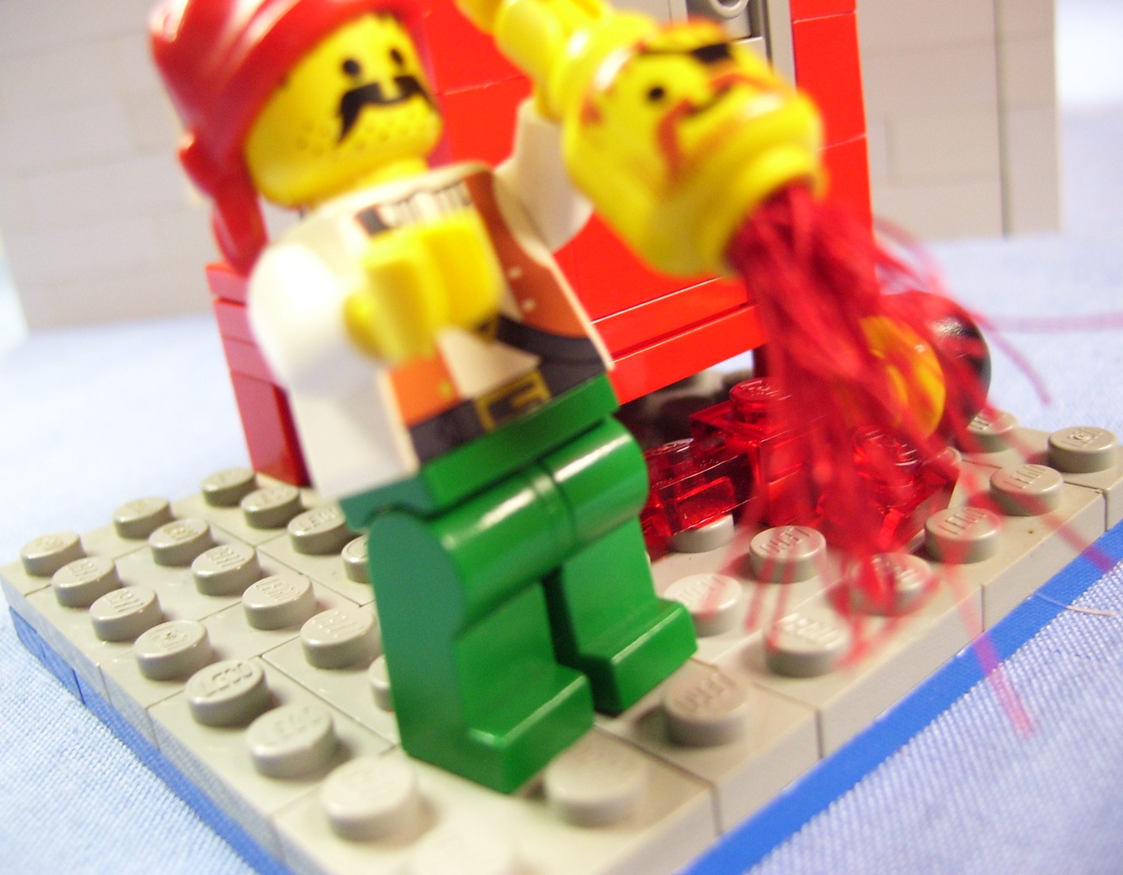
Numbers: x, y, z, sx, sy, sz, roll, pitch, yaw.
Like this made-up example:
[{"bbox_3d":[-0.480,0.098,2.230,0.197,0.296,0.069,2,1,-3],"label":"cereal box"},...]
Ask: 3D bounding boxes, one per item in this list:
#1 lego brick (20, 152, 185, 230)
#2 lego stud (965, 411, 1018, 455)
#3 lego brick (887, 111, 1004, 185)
[{"bbox_3d":[-0.076,-0.044,0.208,0.032,0.010,0.008,-4,21,13],"label":"lego brick"},{"bbox_3d":[0.032,0.000,0.092,0.005,0.002,0.005,-24,25,-35],"label":"lego stud"},{"bbox_3d":[0.056,-0.044,0.181,0.016,0.010,0.008,-4,21,13],"label":"lego brick"}]

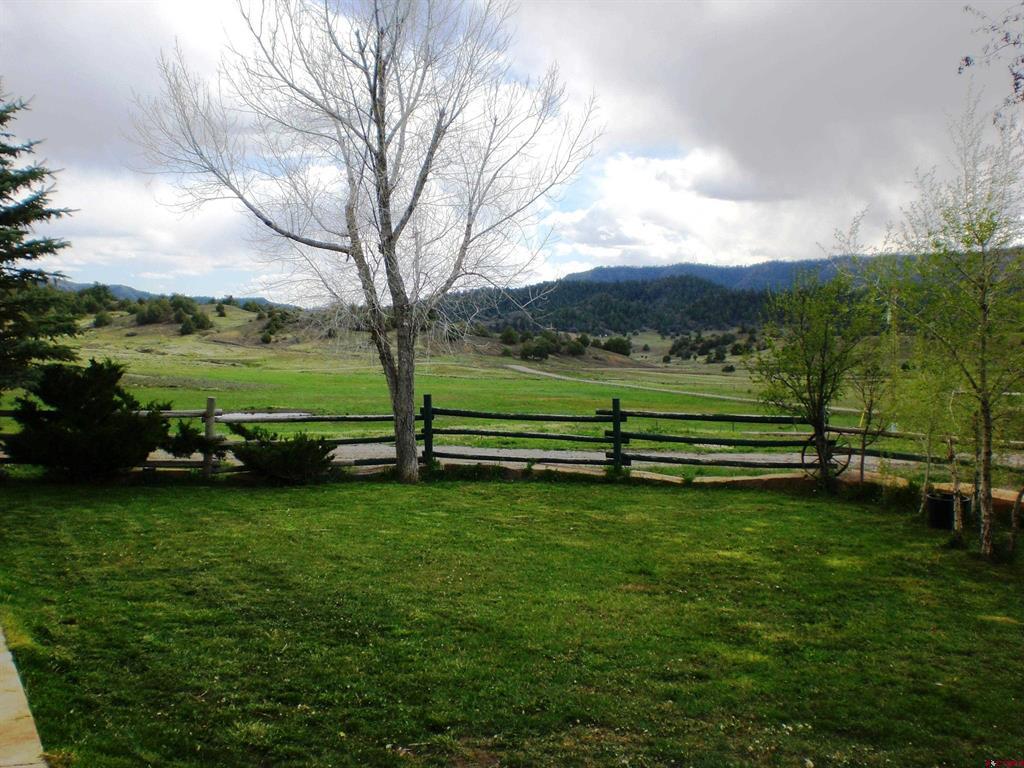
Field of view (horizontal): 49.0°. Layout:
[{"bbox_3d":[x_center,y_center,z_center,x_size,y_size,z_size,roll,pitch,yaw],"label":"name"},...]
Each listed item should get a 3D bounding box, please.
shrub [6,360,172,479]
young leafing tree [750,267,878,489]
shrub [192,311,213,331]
[{"bbox_3d":[-5.713,0.494,15.200,2.220,1.600,1.900,0,1,0],"label":"shrub"},{"bbox_3d":[3.983,-0.020,14.800,1.630,2.900,1.600,0,1,0],"label":"young leafing tree"},{"bbox_3d":[-49.560,-10.168,180.000,3.200,3.200,3.100,0,1,0],"label":"shrub"}]

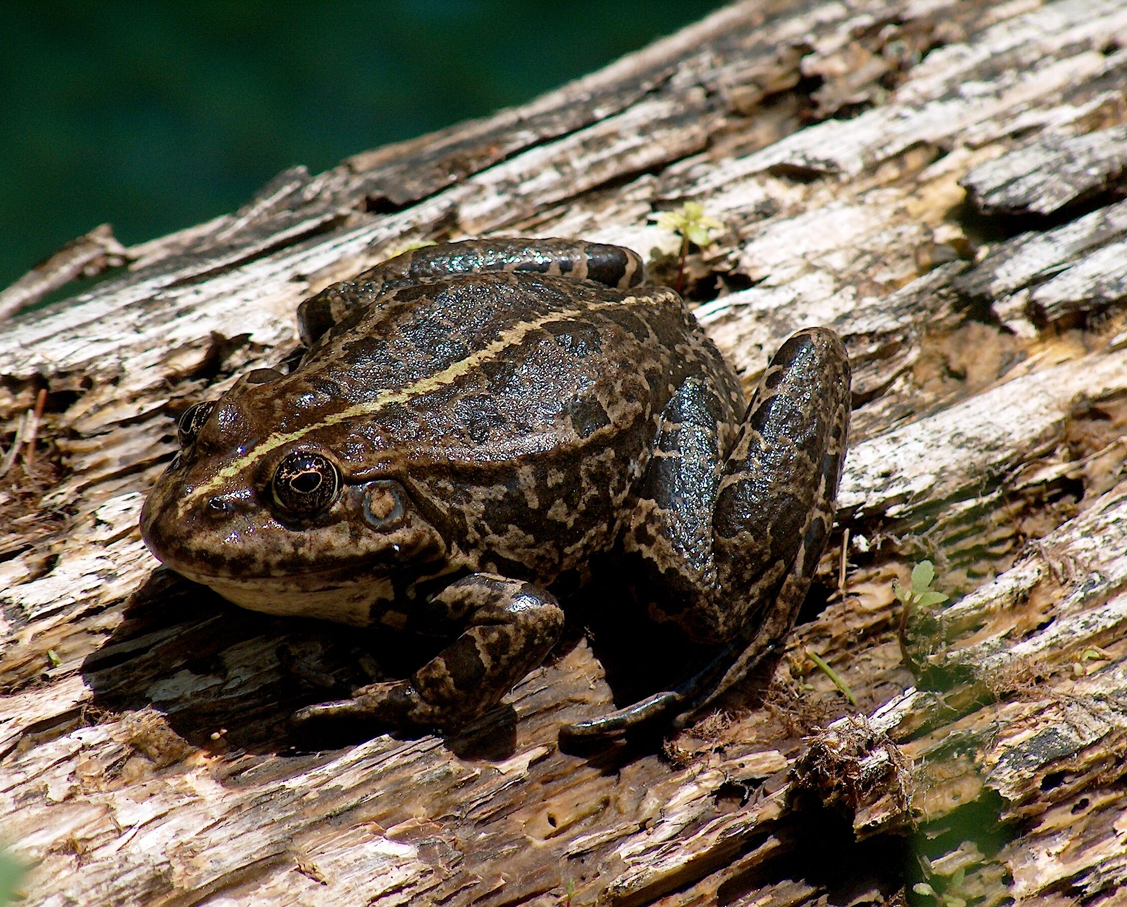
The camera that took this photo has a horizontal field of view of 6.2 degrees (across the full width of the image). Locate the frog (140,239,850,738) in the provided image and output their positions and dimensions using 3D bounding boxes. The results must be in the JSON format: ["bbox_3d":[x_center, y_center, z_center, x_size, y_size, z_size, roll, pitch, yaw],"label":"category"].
[{"bbox_3d":[-0.010,-0.001,1.230,0.095,0.032,0.081,-28,45,-32],"label":"frog"}]

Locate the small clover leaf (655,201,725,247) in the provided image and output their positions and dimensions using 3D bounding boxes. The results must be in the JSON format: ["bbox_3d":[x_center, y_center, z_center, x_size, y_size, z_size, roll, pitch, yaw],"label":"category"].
[{"bbox_3d":[0.016,-0.028,1.273,0.008,0.003,0.007,0,37,0],"label":"small clover leaf"}]

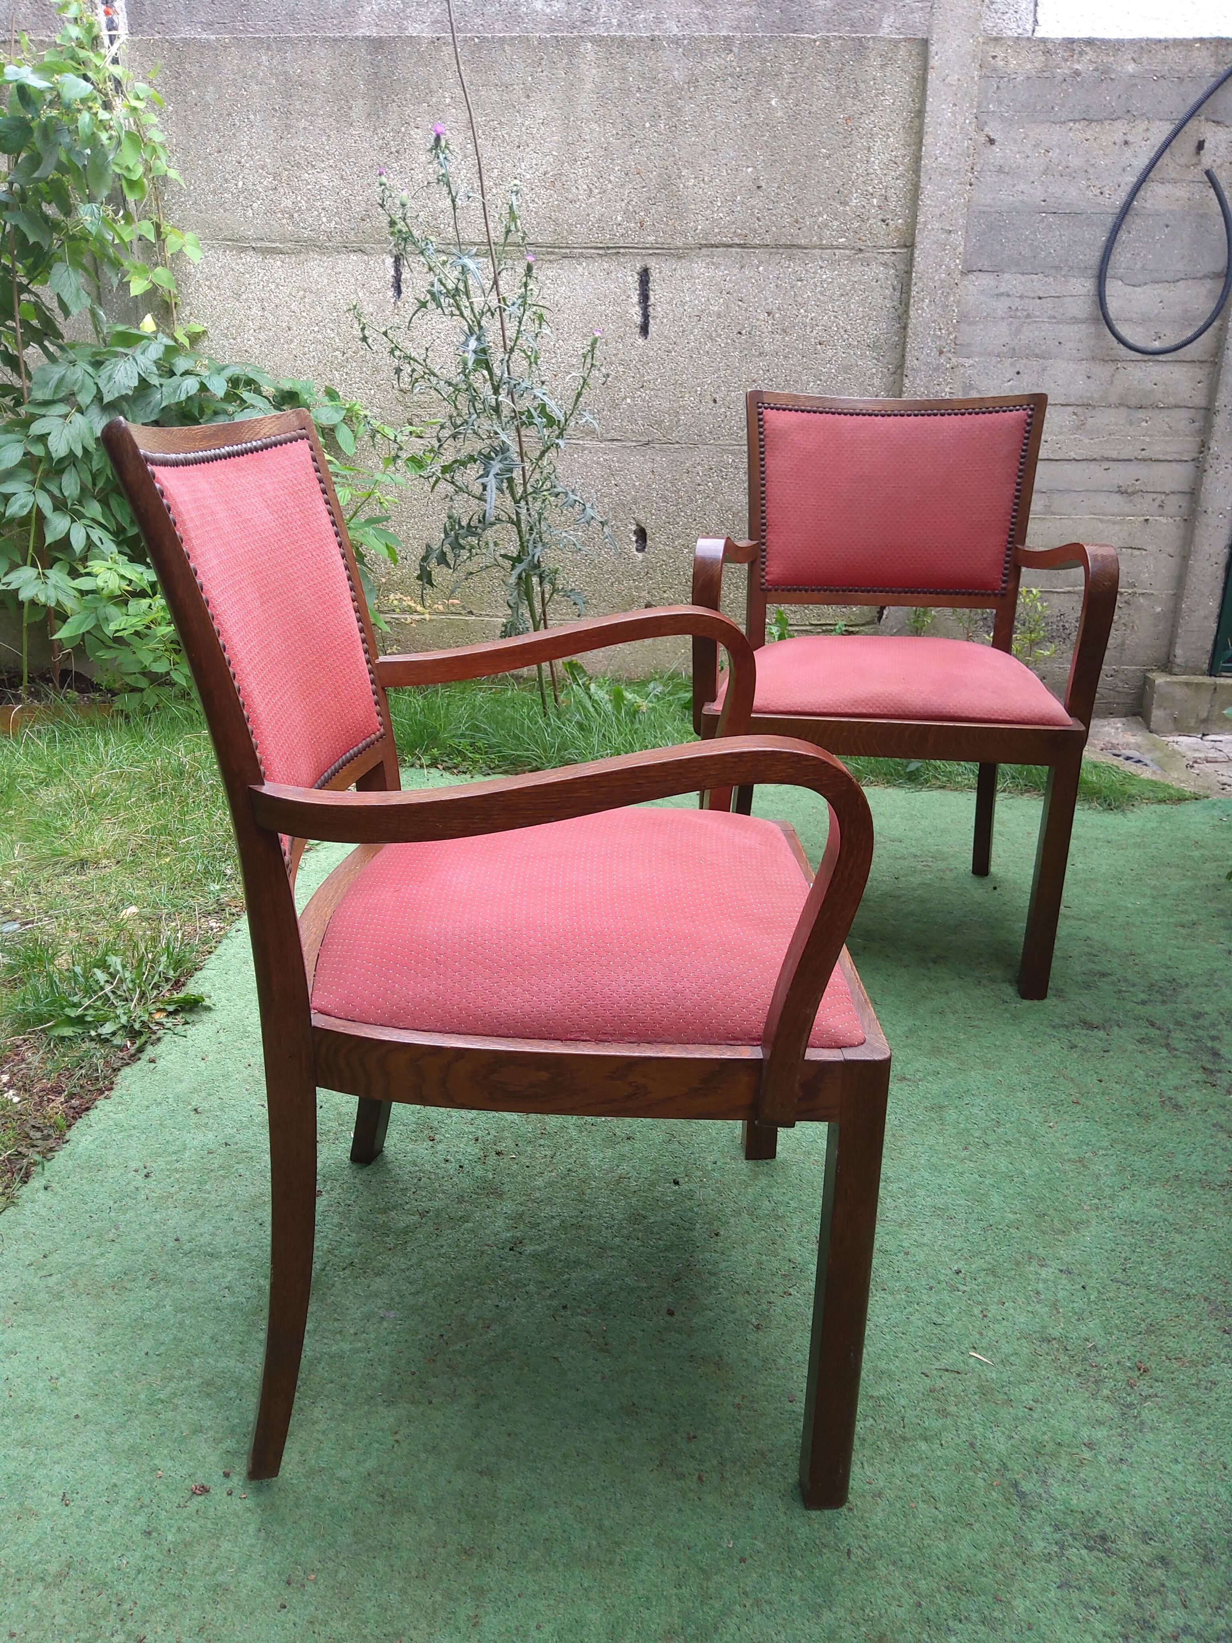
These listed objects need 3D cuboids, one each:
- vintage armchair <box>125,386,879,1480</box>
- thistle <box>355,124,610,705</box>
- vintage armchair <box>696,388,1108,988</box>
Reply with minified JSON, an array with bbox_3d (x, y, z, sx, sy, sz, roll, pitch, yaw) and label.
[{"bbox_3d":[-0.070,0.076,1.115,0.530,0.850,0.580,0,20,0],"label":"vintage armchair"},{"bbox_3d":[-0.313,-0.929,3.067,0.600,1.410,0.500,0,20,0],"label":"thistle"},{"bbox_3d":[0.429,-0.237,1.982,0.580,0.850,0.530,3,20,8],"label":"vintage armchair"}]

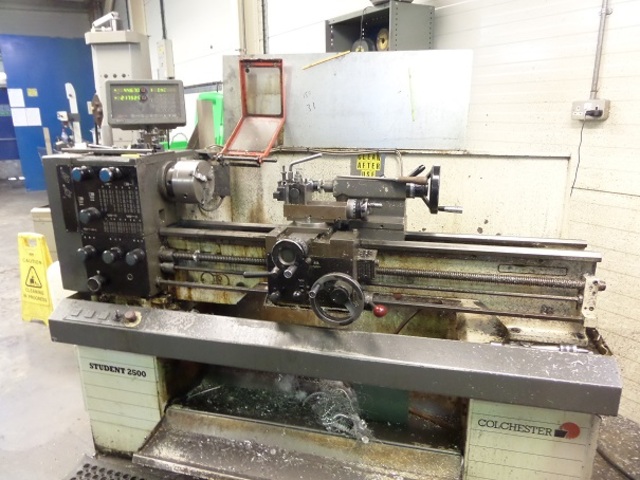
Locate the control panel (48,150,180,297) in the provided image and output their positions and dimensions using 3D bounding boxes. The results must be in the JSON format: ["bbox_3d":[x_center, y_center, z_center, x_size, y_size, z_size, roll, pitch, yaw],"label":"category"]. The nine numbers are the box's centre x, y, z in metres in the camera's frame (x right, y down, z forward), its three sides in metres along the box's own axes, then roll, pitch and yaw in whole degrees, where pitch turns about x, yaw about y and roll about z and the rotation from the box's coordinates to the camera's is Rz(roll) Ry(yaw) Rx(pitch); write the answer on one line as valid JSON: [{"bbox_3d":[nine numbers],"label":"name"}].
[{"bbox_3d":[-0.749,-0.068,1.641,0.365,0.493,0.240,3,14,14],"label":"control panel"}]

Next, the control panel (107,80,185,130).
[{"bbox_3d":[-0.637,-0.502,1.660,0.280,0.165,0.065,-1,9,-2],"label":"control panel"}]

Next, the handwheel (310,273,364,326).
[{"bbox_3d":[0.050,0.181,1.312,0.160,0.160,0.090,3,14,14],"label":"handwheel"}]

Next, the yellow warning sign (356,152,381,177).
[{"bbox_3d":[0.197,-0.301,1.786,0.098,0.106,0.006,3,14,14],"label":"yellow warning sign"}]

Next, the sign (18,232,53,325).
[{"bbox_3d":[-1.960,0.256,3.112,0.235,0.620,0.210,4,15,16],"label":"sign"}]

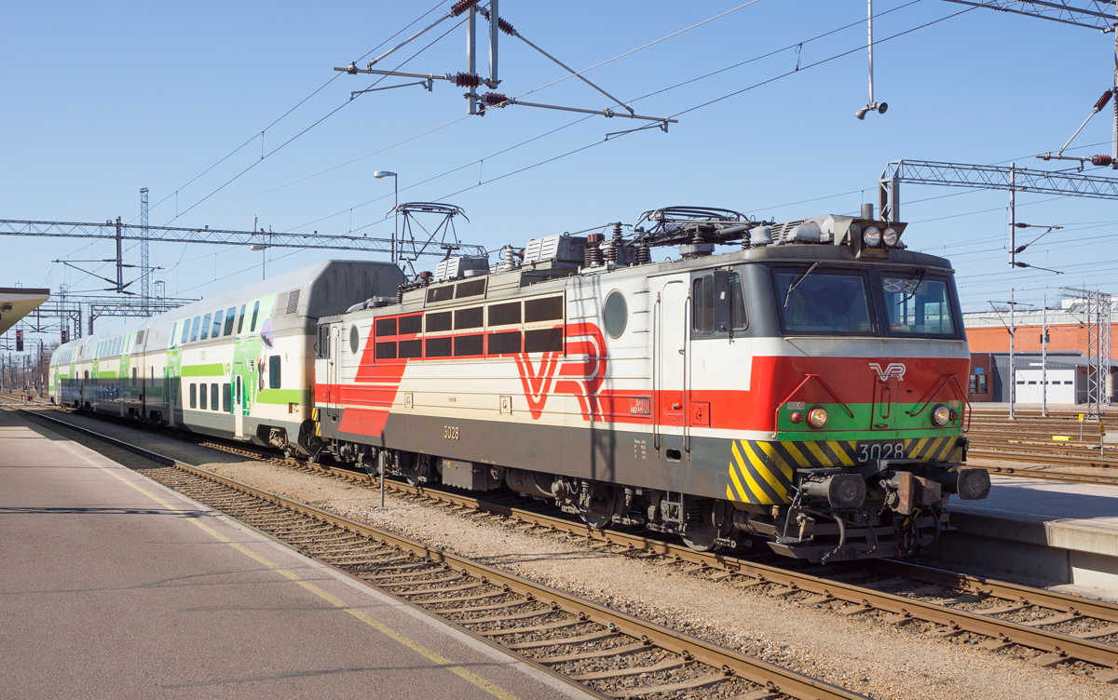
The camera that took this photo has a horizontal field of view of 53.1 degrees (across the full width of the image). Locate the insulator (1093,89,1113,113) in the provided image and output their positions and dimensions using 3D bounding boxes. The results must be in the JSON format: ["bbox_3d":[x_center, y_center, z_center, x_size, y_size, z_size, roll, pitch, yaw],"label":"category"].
[{"bbox_3d":[11.429,-5.240,23.501,0.628,0.160,0.160,-45,19,-22],"label":"insulator"}]

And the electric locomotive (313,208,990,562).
[{"bbox_3d":[-0.544,0.310,20.955,3.050,5.100,18.960,0,-1,-29],"label":"electric locomotive"}]

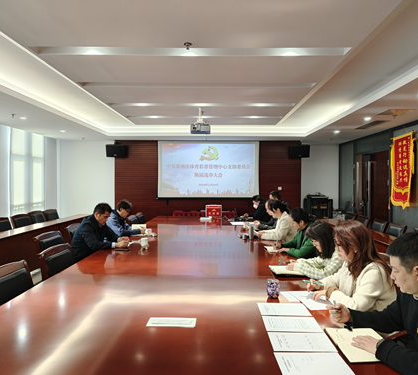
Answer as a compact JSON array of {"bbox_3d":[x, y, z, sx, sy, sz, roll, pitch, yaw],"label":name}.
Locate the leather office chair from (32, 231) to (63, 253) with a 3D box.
[{"bbox_3d":[-1.538,1.004,3.740,0.580,0.960,0.500,0,1,1],"label":"leather office chair"}]

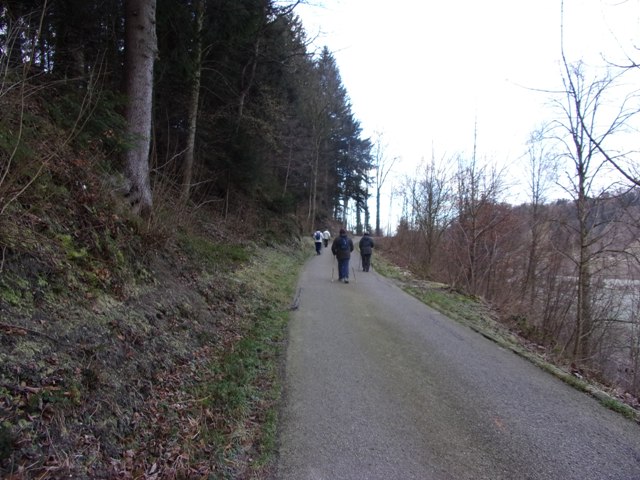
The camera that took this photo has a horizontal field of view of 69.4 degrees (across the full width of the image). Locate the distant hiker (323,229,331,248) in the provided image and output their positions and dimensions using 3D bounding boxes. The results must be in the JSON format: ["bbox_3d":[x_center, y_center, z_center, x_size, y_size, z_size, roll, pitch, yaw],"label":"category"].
[{"bbox_3d":[0.603,-0.155,41.000,0.620,1.694,0.500,0,1,5],"label":"distant hiker"}]

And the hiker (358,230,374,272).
[{"bbox_3d":[1.944,0.488,19.200,0.600,1.699,0.500,0,1,0],"label":"hiker"}]

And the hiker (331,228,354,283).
[{"bbox_3d":[0.720,0.499,14.600,0.680,1.712,0.560,0,1,0],"label":"hiker"}]

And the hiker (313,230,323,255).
[{"bbox_3d":[-0.121,0.181,31.000,0.640,1.690,0.520,0,1,0],"label":"hiker"}]

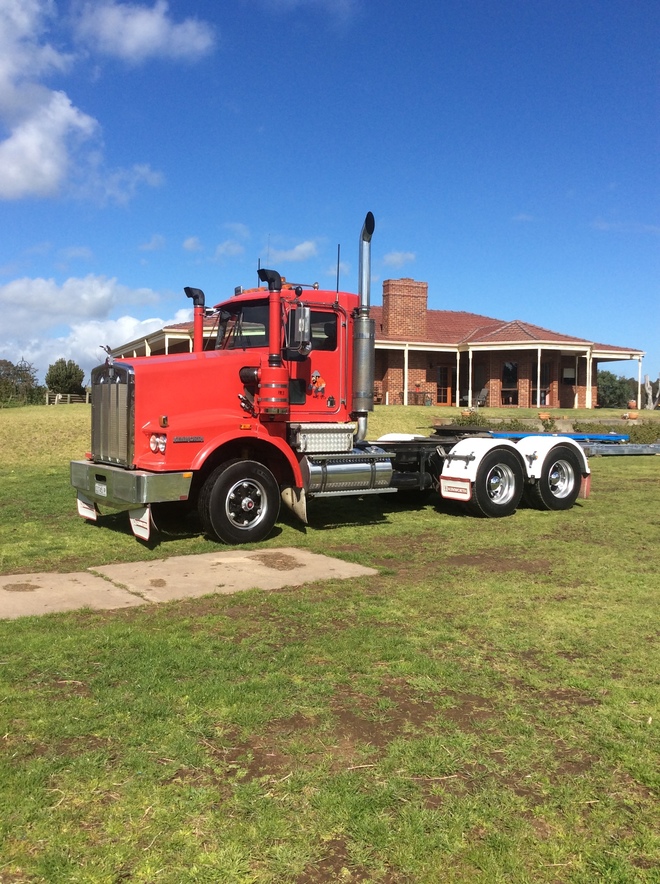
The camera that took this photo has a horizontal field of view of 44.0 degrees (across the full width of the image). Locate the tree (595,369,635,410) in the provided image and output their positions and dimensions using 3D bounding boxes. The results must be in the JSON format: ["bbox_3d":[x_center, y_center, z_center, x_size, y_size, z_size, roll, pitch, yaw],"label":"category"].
[{"bbox_3d":[19.876,-3.703,57.000,2.800,2.800,2.700,0,3,0],"label":"tree"}]

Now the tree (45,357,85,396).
[{"bbox_3d":[-27.231,-6.229,84.000,4.200,4.700,4.100,0,3,0],"label":"tree"}]

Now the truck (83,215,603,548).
[{"bbox_3d":[0.391,-1.000,12.308,7.883,4.250,2.631,-2,4,-35],"label":"truck"}]

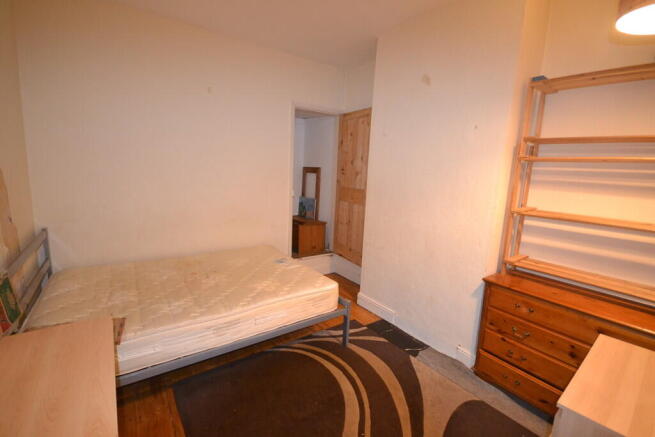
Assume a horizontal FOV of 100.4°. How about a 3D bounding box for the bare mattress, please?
[{"bbox_3d":[-1.089,0.596,2.262,1.898,0.223,1.371,-4,12,-34],"label":"bare mattress"}]

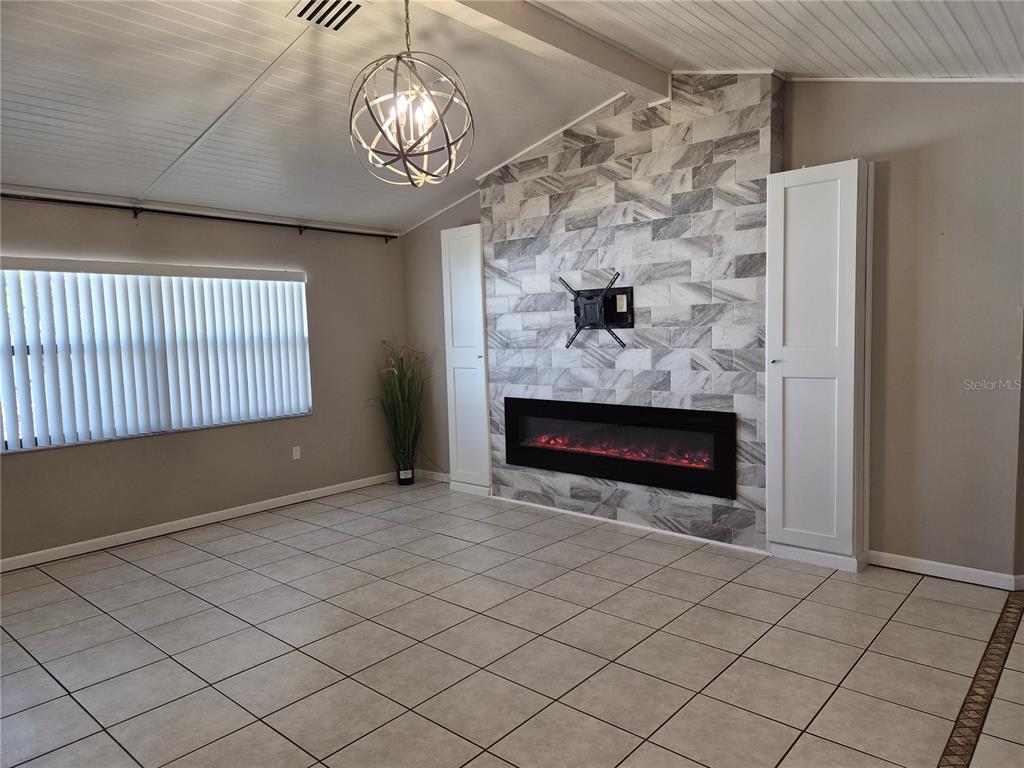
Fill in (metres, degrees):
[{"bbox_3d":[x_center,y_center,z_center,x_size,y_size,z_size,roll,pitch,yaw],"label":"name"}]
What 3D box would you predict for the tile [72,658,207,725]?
[{"bbox_3d":[-1.582,1.305,2.890,0.406,0.010,0.406,3,6,41],"label":"tile"}]

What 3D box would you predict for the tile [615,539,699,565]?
[{"bbox_3d":[0.948,1.118,4.534,0.409,0.010,0.409,3,6,41],"label":"tile"}]

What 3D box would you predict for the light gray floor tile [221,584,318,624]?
[{"bbox_3d":[-1.327,1.214,3.740,0.401,0.012,0.401,3,6,41],"label":"light gray floor tile"}]

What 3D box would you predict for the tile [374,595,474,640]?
[{"bbox_3d":[-0.458,1.232,3.573,0.409,0.010,0.409,3,6,41],"label":"tile"}]

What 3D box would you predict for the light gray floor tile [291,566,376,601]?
[{"bbox_3d":[-1.079,1.203,4.120,0.409,0.010,0.409,3,6,41],"label":"light gray floor tile"}]

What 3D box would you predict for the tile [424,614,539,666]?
[{"bbox_3d":[-0.148,1.225,3.270,0.402,0.010,0.402,3,6,41],"label":"tile"}]

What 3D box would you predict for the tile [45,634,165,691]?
[{"bbox_3d":[-1.863,1.275,3.134,0.401,0.012,0.401,3,6,41],"label":"tile"}]

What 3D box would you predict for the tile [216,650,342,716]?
[{"bbox_3d":[-0.999,1.288,2.928,0.406,0.010,0.406,3,6,41],"label":"tile"}]

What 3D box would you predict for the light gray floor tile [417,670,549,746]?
[{"bbox_3d":[-0.112,1.292,2.717,0.409,0.010,0.409,3,6,41],"label":"light gray floor tile"}]

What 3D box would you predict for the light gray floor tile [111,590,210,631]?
[{"bbox_3d":[-1.906,1.231,3.722,0.402,0.010,0.402,3,6,41],"label":"light gray floor tile"}]

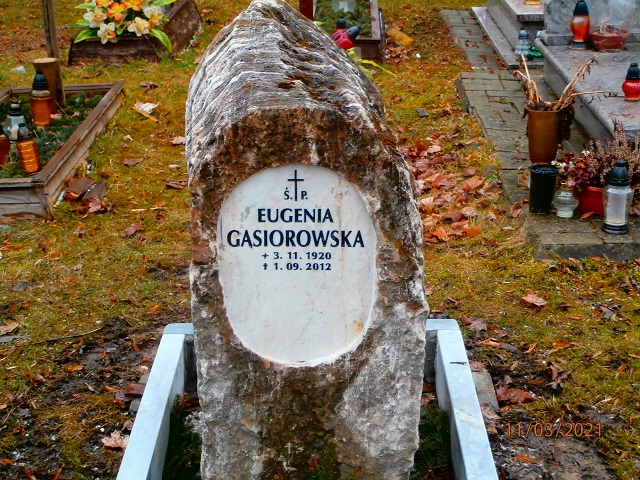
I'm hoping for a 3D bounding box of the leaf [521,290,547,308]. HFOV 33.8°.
[{"bbox_3d":[0.681,0.187,3.346,0.090,0.022,0.085,-1,22,0],"label":"leaf"}]

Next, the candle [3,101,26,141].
[{"bbox_3d":[-1.280,-0.509,4.378,0.090,0.165,0.090,0,22,0],"label":"candle"}]

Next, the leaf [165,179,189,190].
[{"bbox_3d":[-0.560,-0.217,4.112,0.095,0.025,0.060,0,22,0],"label":"leaf"}]

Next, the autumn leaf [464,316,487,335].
[{"bbox_3d":[0.435,0.239,2.927,0.064,0.024,0.065,0,22,0],"label":"autumn leaf"}]

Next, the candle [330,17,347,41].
[{"bbox_3d":[0.129,-1.319,6.650,0.115,0.190,0.115,-1,22,0],"label":"candle"}]

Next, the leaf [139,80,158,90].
[{"bbox_3d":[-0.895,-0.804,5.517,0.095,0.035,0.080,0,22,0],"label":"leaf"}]

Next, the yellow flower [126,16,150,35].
[{"bbox_3d":[-1.040,-1.226,6.036,0.125,0.110,0.055,-4,23,-9],"label":"yellow flower"}]

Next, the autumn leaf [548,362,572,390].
[{"bbox_3d":[0.620,0.351,2.729,0.058,0.040,0.075,0,22,0],"label":"autumn leaf"}]

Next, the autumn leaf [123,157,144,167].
[{"bbox_3d":[-0.761,-0.319,4.314,0.092,0.019,0.075,0,22,0],"label":"autumn leaf"}]

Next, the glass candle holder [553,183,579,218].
[{"bbox_3d":[0.824,-0.133,3.515,0.086,0.115,0.086,0,22,0],"label":"glass candle holder"}]

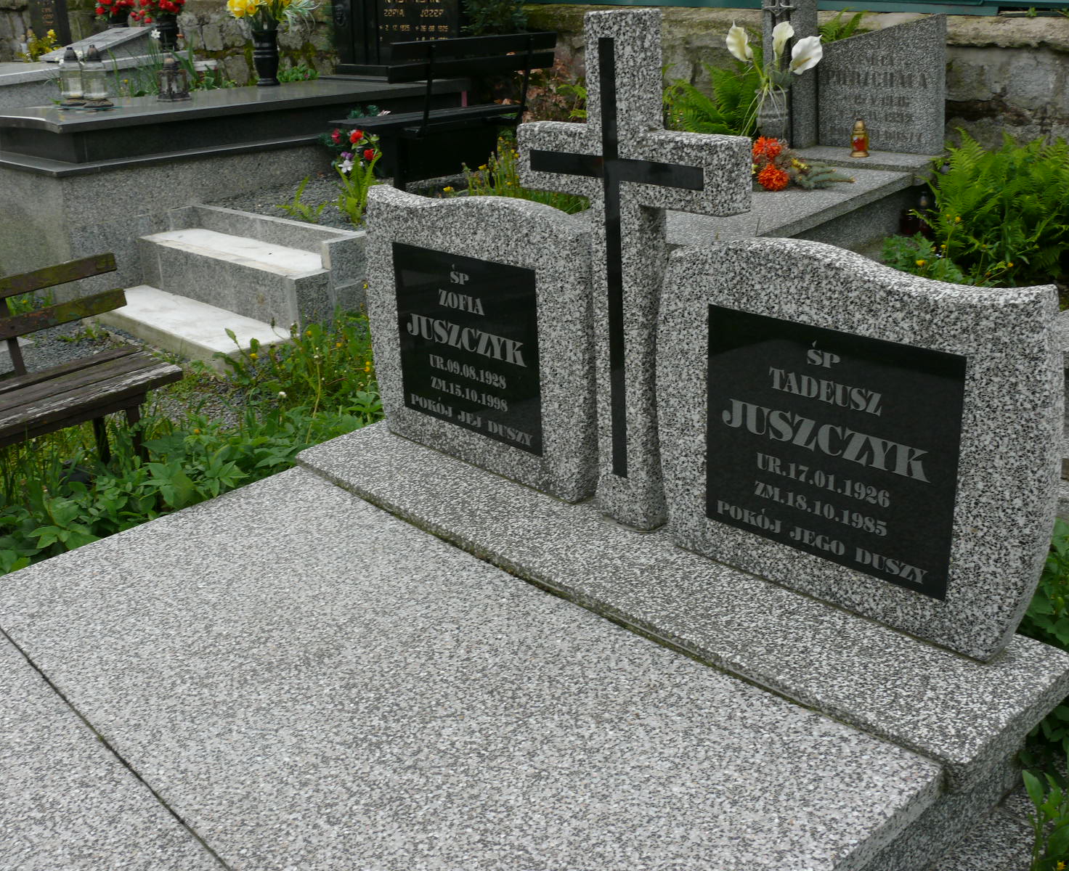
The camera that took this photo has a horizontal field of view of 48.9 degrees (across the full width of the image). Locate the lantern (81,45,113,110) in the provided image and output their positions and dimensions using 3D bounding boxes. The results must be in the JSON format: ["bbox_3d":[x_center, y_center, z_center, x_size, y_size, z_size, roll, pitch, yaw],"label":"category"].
[{"bbox_3d":[-2.223,-1.823,5.970,0.140,0.305,0.140,-20,26,-37],"label":"lantern"}]

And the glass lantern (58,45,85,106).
[{"bbox_3d":[-2.146,-1.663,5.450,0.125,0.262,0.125,-22,28,-38],"label":"glass lantern"}]

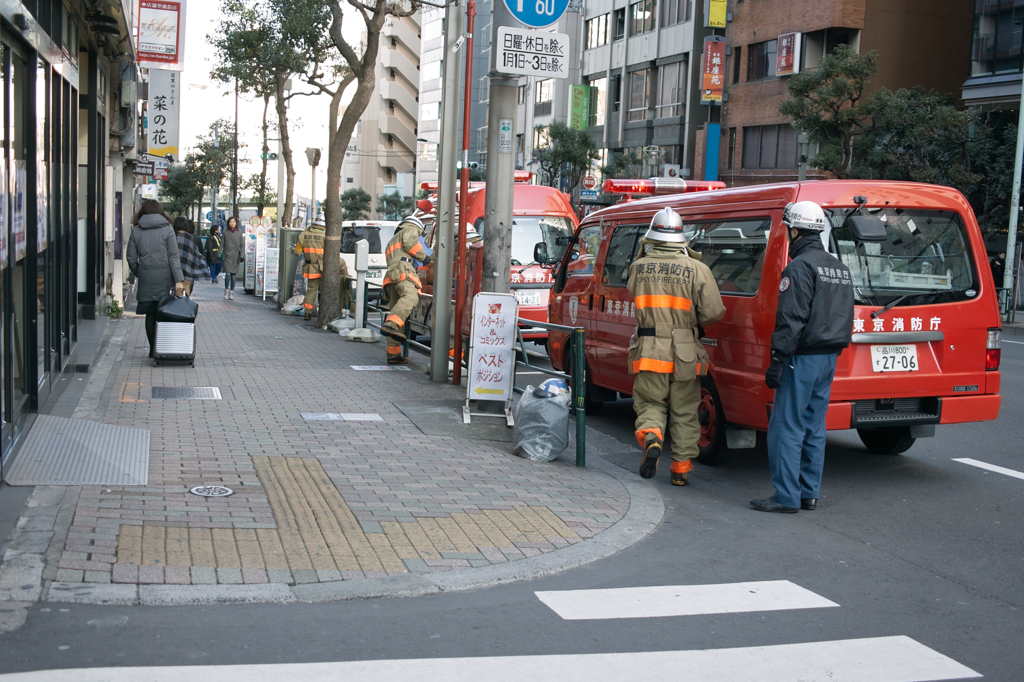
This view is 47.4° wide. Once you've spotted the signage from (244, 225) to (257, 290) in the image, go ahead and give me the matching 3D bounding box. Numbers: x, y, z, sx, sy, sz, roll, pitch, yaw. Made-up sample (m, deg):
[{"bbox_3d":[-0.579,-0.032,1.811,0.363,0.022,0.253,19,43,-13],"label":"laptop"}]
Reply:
[{"bbox_3d":[-5.933,-1.898,26.500,0.320,1.570,0.220,1,7,-10],"label":"signage"}]

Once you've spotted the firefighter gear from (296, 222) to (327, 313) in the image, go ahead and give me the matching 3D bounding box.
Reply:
[{"bbox_3d":[-3.388,-1.248,19.800,0.560,1.660,0.420,1,7,-15],"label":"firefighter gear"}]

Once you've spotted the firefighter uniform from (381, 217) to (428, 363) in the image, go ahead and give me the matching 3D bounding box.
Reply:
[{"bbox_3d":[-1.215,-0.576,13.300,0.500,1.640,0.500,-1,8,-30],"label":"firefighter uniform"}]

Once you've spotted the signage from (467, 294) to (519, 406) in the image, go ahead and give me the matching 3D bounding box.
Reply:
[{"bbox_3d":[-0.156,0.052,9.350,0.375,0.890,0.040,3,7,3],"label":"signage"}]

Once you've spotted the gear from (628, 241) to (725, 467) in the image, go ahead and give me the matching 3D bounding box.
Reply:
[{"bbox_3d":[1.043,0.076,7.312,0.600,1.430,0.480,2,6,-8],"label":"gear"}]

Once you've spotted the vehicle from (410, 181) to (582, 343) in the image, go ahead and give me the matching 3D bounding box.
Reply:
[{"bbox_3d":[-0.438,-1.026,16.379,1.700,2.260,4.700,1,5,-16],"label":"vehicle"}]

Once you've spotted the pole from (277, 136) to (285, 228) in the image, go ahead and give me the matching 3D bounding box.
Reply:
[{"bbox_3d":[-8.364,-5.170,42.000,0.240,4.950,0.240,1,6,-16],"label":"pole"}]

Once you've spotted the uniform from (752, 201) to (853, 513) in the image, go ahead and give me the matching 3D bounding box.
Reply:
[{"bbox_3d":[1.665,0.083,6.680,0.400,1.740,0.520,9,9,41],"label":"uniform"}]

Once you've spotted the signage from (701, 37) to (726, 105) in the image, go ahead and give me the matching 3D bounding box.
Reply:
[{"bbox_3d":[7.451,-9.977,43.000,0.800,2.500,0.230,0,7,-19],"label":"signage"}]

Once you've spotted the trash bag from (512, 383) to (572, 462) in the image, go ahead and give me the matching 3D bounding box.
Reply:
[{"bbox_3d":[0.186,0.529,7.673,0.370,0.510,0.360,1,6,-16],"label":"trash bag"}]

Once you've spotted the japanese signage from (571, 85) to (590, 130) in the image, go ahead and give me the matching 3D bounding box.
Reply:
[{"bbox_3d":[3.091,-10.616,53.000,0.830,2.050,0.300,0,7,-20],"label":"japanese signage"}]

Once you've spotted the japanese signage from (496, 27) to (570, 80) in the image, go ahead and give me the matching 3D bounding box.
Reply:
[{"bbox_3d":[0.162,-2.277,9.200,0.620,0.365,0.040,-1,8,-27],"label":"japanese signage"}]

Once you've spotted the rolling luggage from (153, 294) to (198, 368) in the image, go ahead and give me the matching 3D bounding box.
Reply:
[{"bbox_3d":[-3.233,-0.111,11.200,0.400,0.700,0.290,1,7,-16],"label":"rolling luggage"}]

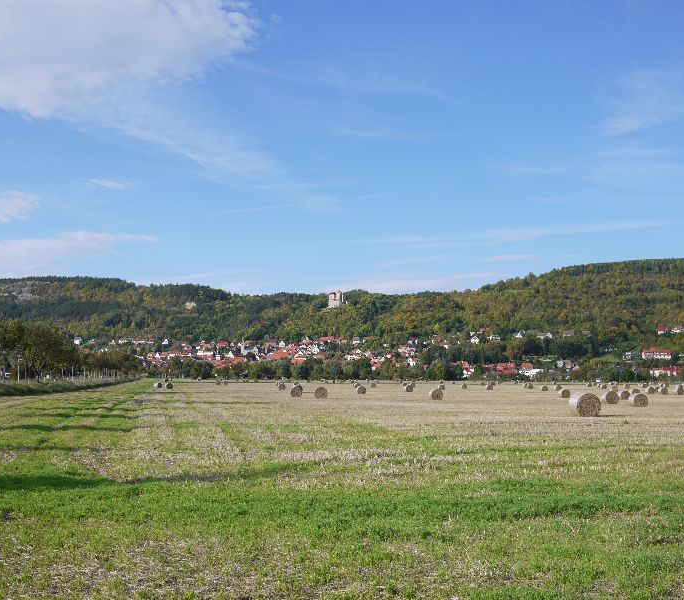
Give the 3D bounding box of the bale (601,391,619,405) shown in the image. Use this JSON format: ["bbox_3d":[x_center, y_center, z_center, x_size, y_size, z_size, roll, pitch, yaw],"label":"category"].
[{"bbox_3d":[26.942,9.807,92.690,1.330,1.300,1.220,1,-5,-4],"label":"bale"}]

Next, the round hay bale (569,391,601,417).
[{"bbox_3d":[13.320,5.725,50.624,1.330,1.300,1.220,1,-5,-5],"label":"round hay bale"}]

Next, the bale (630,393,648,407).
[{"bbox_3d":[28.705,9.731,89.329,1.330,1.300,1.220,1,-5,-4],"label":"bale"}]

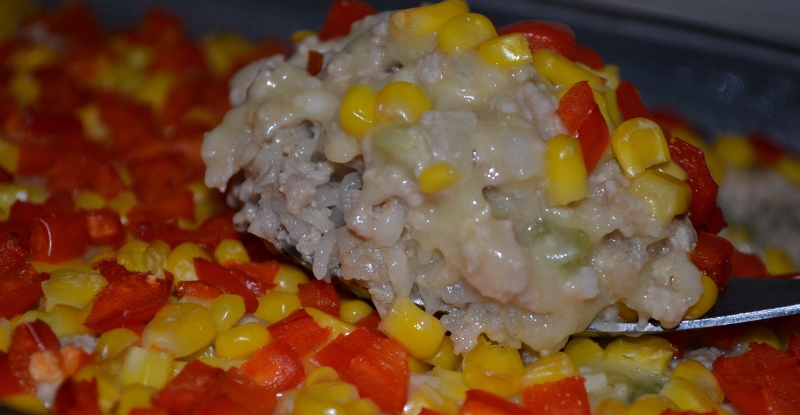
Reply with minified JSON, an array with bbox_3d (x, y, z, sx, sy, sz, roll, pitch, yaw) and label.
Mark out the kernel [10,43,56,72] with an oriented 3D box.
[{"bbox_3d":[-0.082,-0.034,0.373,0.010,0.006,0.007,0,27,0],"label":"kernel"}]

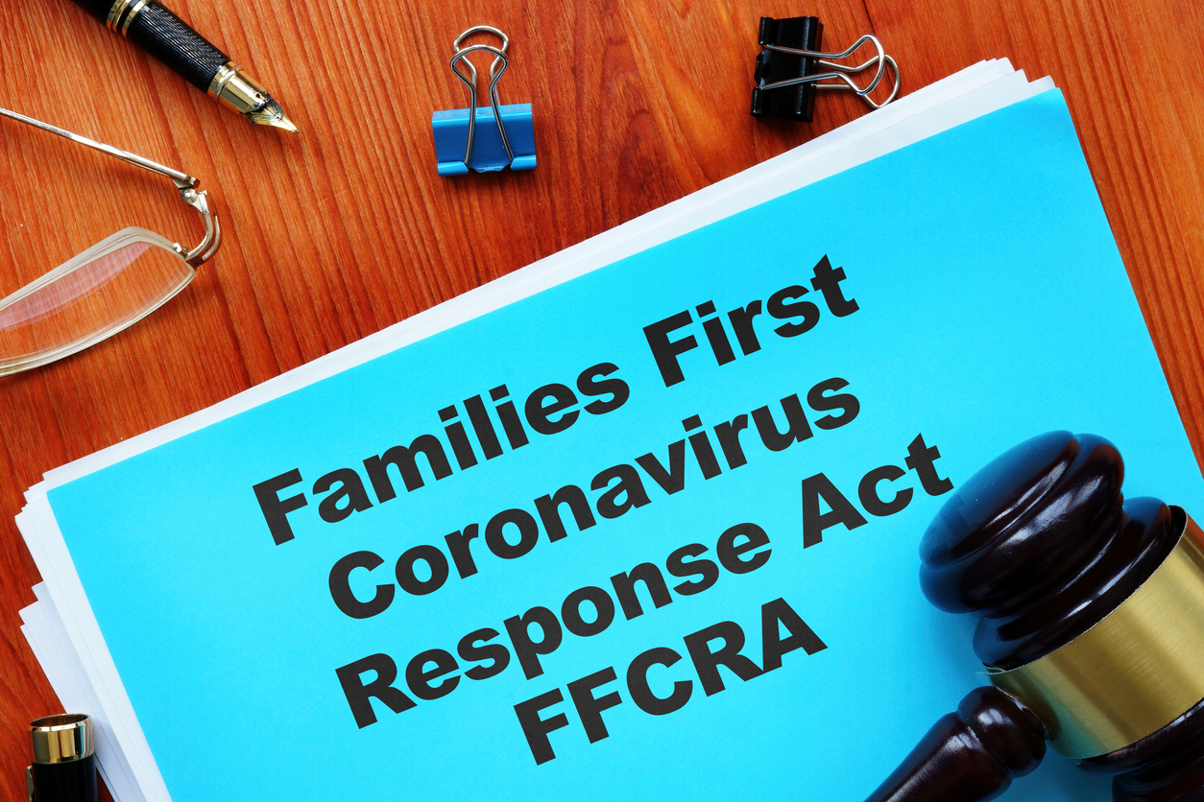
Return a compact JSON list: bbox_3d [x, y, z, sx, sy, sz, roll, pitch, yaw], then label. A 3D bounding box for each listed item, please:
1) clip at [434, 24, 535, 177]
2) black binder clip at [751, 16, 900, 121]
[{"bbox_3d":[-0.023,-0.059,0.285,0.019,0.021,0.030,-4,93,-2],"label":"clip"},{"bbox_3d":[0.045,-0.064,0.287,0.030,0.021,0.019,5,92,-2],"label":"black binder clip"}]

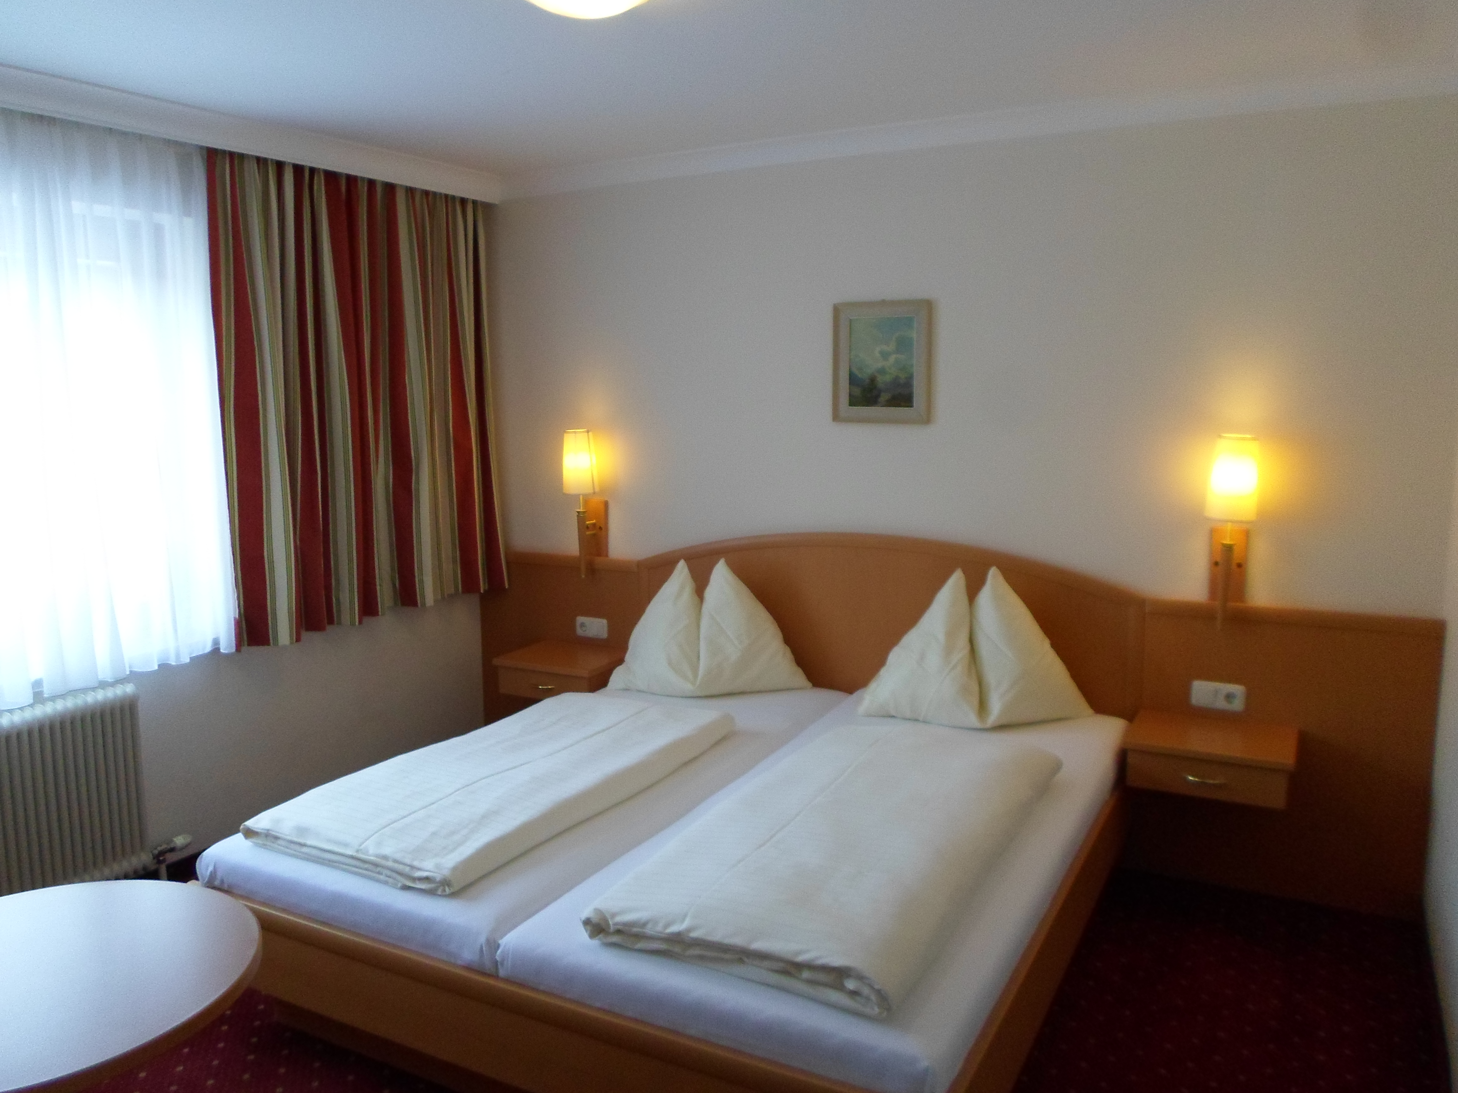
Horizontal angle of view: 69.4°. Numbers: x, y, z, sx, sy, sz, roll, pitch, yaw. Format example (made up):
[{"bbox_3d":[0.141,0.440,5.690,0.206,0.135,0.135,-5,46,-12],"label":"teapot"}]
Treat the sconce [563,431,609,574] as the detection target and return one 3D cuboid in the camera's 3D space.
[{"bbox_3d":[-0.561,-0.162,4.094,0.134,0.564,0.178,4,10,28],"label":"sconce"}]

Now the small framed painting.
[{"bbox_3d":[0.514,-0.612,3.514,0.345,0.396,0.030,4,10,28],"label":"small framed painting"}]

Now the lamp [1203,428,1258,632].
[{"bbox_3d":[1.438,-0.039,3.025,0.134,0.559,0.178,4,10,28],"label":"lamp"}]

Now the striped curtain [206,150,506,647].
[{"bbox_3d":[-1.264,-0.526,3.778,0.130,1.565,1.240,4,10,28],"label":"striped curtain"}]

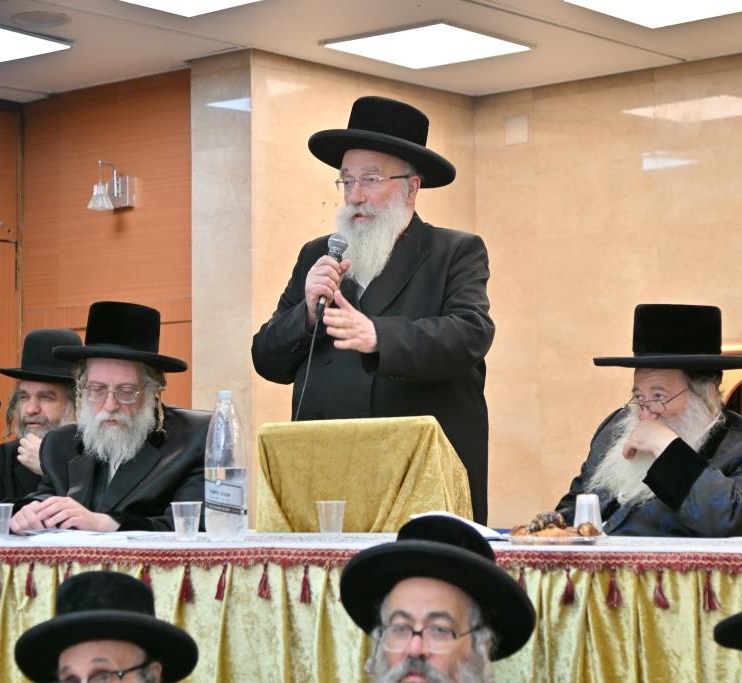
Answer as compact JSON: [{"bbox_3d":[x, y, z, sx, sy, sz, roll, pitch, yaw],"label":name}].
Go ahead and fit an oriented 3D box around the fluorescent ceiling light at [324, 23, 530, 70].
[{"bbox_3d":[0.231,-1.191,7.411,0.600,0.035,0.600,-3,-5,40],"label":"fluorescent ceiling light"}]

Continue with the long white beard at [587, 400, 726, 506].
[{"bbox_3d":[0.634,0.245,4.120,0.210,0.250,0.200,2,-4,-40],"label":"long white beard"}]

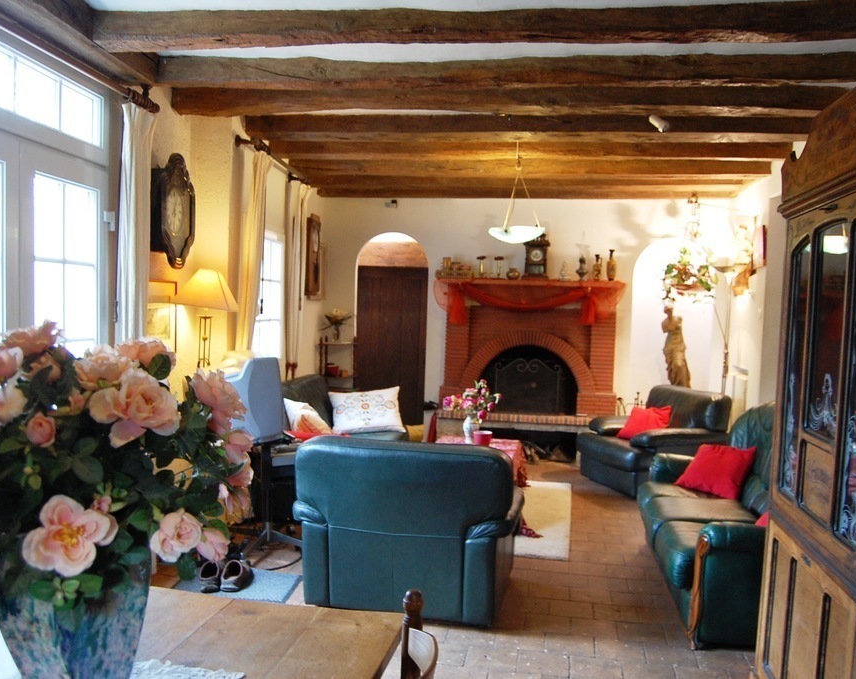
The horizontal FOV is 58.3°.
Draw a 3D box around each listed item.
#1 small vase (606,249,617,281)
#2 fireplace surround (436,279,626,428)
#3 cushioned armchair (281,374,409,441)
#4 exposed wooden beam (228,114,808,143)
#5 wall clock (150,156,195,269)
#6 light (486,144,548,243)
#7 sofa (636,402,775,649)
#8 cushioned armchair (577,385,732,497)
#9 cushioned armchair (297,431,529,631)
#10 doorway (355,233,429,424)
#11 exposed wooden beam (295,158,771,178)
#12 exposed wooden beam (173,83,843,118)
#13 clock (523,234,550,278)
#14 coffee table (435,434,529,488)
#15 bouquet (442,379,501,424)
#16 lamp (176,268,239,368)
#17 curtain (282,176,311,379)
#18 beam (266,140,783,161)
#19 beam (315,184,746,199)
[{"bbox_3d":[1.823,-0.744,7.597,0.096,0.314,0.096,2,2,9],"label":"small vase"},{"bbox_3d":[1.016,0.159,7.872,1.870,1.510,0.500,3,2,8],"label":"fireplace surround"},{"bbox_3d":[-0.747,0.768,6.437,0.943,0.832,1.704,2,2,9],"label":"cushioned armchair"},{"bbox_3d":[0.664,-1.481,5.343,4.020,0.135,0.230,3,2,8],"label":"exposed wooden beam"},{"bbox_3d":[-1.653,-0.816,4.916,0.170,0.710,0.480,2,2,4],"label":"wall clock"},{"bbox_3d":[0.637,-1.035,5.439,0.420,0.730,0.420,3,2,8],"label":"light"},{"bbox_3d":[1.690,0.862,4.119,0.923,0.933,1.826,2,2,7],"label":"sofa"},{"bbox_3d":[1.920,0.831,6.599,0.933,0.842,1.045,1,2,-16],"label":"cushioned armchair"},{"bbox_3d":[-0.043,0.866,3.960,1.055,0.842,0.893,2,2,13],"label":"cushioned armchair"},{"bbox_3d":[-0.386,-0.005,8.278,0.781,2.272,0.203,2,2,9],"label":"doorway"},{"bbox_3d":[0.829,-1.481,6.628,4.027,0.152,0.183,2,2,9],"label":"exposed wooden beam"},{"bbox_3d":[0.467,-1.424,4.540,4.057,0.152,0.193,2,2,6],"label":"exposed wooden beam"},{"bbox_3d":[1.111,-0.847,7.832,0.290,0.460,0.190,3,2,8],"label":"clock"},{"bbox_3d":[0.315,1.032,5.538,0.720,0.450,1.150,3,2,8],"label":"coffee table"},{"bbox_3d":[0.334,0.469,5.784,0.430,0.350,0.380,3,2,8],"label":"bouquet"},{"bbox_3d":[-1.364,-0.124,4.783,0.340,0.610,0.340,3,2,8],"label":"lamp"},{"bbox_3d":[-1.211,-0.514,7.051,0.142,1.785,0.456,2,2,9],"label":"curtain"},{"bbox_3d":[0.749,-1.501,6.058,4.030,0.135,0.190,3,2,8],"label":"beam"},{"bbox_3d":[0.929,-1.542,7.890,4.300,0.140,0.200,3,2,8],"label":"beam"}]

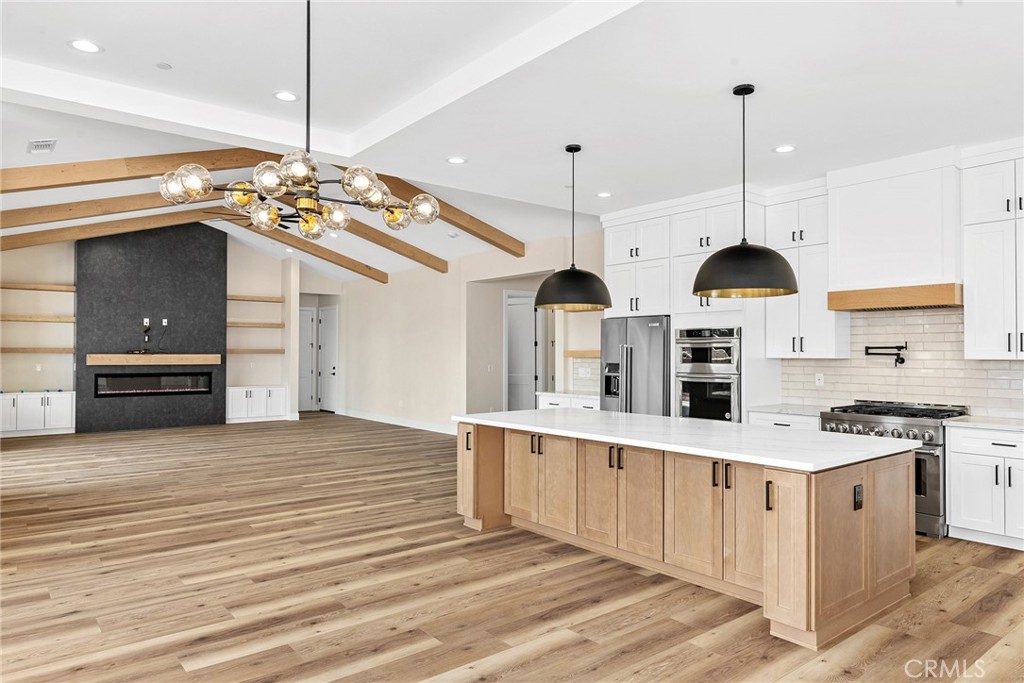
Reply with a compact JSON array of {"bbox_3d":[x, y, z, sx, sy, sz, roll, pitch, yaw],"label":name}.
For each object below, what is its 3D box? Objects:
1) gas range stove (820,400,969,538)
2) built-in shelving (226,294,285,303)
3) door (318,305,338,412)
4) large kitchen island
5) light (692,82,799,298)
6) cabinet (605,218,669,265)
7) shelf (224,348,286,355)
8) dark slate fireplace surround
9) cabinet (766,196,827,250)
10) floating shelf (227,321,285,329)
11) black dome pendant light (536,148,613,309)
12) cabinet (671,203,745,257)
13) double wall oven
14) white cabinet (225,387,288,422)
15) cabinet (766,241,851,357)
[{"bbox_3d":[3.221,1.027,5.503,0.751,0.984,0.921,1,-1,-39],"label":"gas range stove"},{"bbox_3d":[-5.521,-0.892,13.968,1.295,0.100,0.260,1,-1,-39],"label":"built-in shelving"},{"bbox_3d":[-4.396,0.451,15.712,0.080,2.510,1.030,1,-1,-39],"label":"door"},{"bbox_3d":[0.971,1.055,4.635,1.300,0.902,3.020,1,-1,-39],"label":"large kitchen island"},{"bbox_3d":[1.432,-0.931,4.024,0.610,1.270,0.610,1,-1,-39],"label":"light"},{"bbox_3d":[1.639,-1.117,7.575,0.624,0.453,0.927,1,-1,-39],"label":"cabinet"},{"bbox_3d":[-5.519,0.222,13.948,1.295,0.100,0.260,1,-1,-39],"label":"shelf"},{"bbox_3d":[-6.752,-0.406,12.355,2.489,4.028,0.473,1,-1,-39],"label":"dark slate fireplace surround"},{"bbox_3d":[2.863,-1.127,6.392,0.330,0.460,0.680,1,-1,-39],"label":"cabinet"},{"bbox_3d":[-5.520,-0.333,13.958,1.295,0.100,0.260,1,-1,-39],"label":"floating shelf"},{"bbox_3d":[0.491,-0.908,5.194,0.610,1.270,0.610,0,-1,0],"label":"black dome pendant light"},{"bbox_3d":[2.245,-1.137,6.906,0.650,0.450,0.885,1,-1,-39],"label":"cabinet"},{"bbox_3d":[2.187,0.420,6.784,0.619,1.090,0.772,1,-1,-39],"label":"double wall oven"},{"bbox_3d":[-5.422,1.307,13.811,1.295,0.755,0.560,1,-1,-39],"label":"white cabinet"},{"bbox_3d":[2.869,-0.374,6.355,0.310,1.068,0.679,1,-1,-39],"label":"cabinet"}]

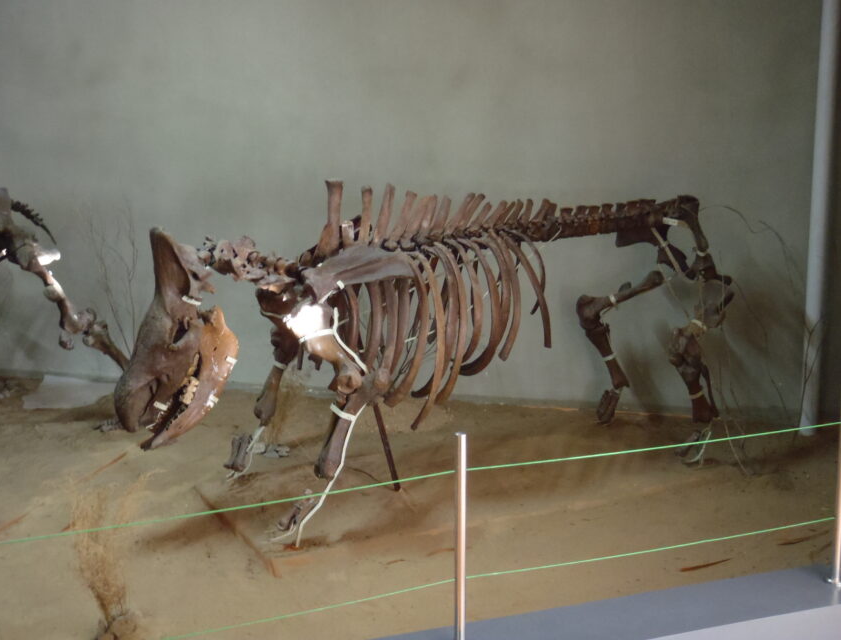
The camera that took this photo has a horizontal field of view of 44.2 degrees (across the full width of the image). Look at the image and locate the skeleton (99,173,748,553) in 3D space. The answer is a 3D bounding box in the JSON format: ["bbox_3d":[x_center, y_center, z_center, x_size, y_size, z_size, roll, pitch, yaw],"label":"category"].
[{"bbox_3d":[0.168,0.046,4.674,3.020,1.345,0.860,-5,11,-28],"label":"skeleton"}]

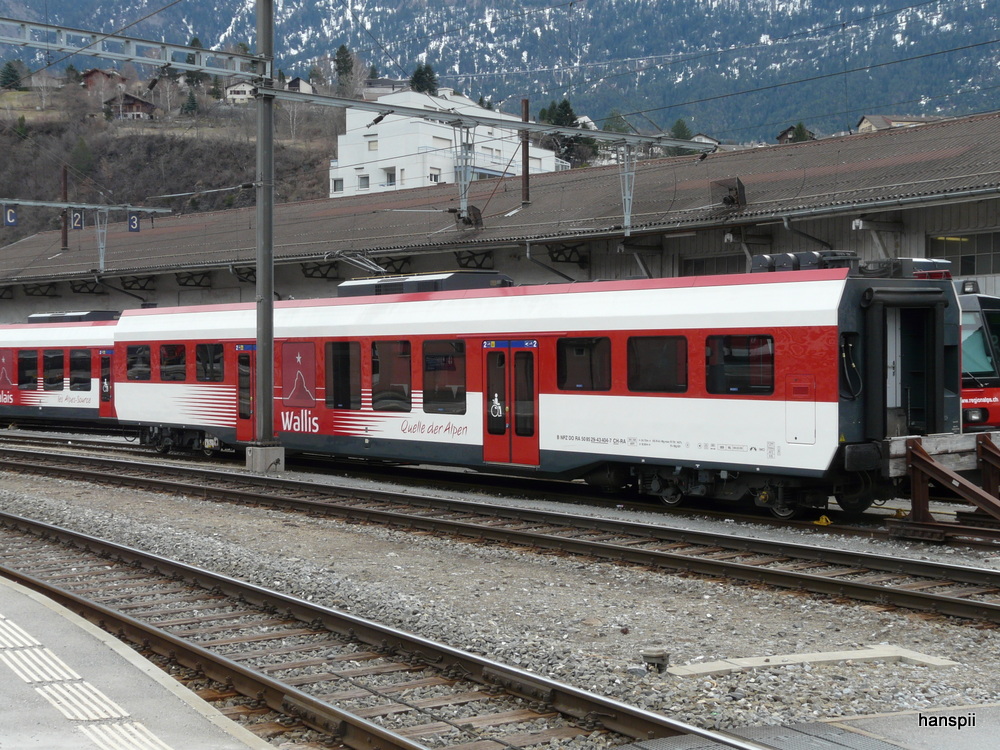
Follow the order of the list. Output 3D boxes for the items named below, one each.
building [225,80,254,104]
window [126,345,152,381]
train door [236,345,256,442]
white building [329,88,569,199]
[{"bbox_3d":[-69.107,-75.884,435.000,9.400,6.600,10.000,0,1,-3],"label":"building"},{"bbox_3d":[-9.177,-0.311,41.252,0.080,0.902,1.469,-1,1,-37],"label":"window"},{"bbox_3d":[-5.513,0.413,36.442,0.100,2.192,1.639,-1,1,-37],"label":"train door"},{"bbox_3d":[-4.276,-19.050,146.039,10.600,11.500,22.000,0,1,35],"label":"white building"}]

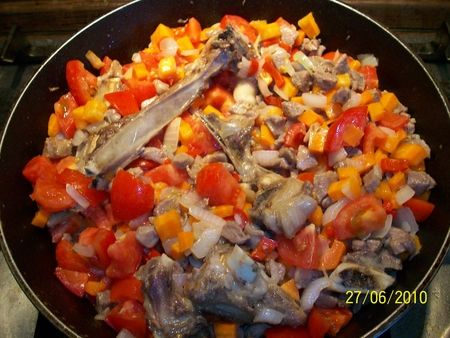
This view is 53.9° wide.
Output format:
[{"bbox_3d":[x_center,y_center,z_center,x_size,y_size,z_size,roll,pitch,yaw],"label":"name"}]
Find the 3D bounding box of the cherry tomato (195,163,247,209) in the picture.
[{"bbox_3d":[-0.002,0.011,0.298,0.034,0.028,0.031,-1,59,2],"label":"cherry tomato"}]

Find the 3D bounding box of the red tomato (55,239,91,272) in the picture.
[{"bbox_3d":[-0.101,0.057,0.293,0.024,0.020,0.022,-1,59,2],"label":"red tomato"}]

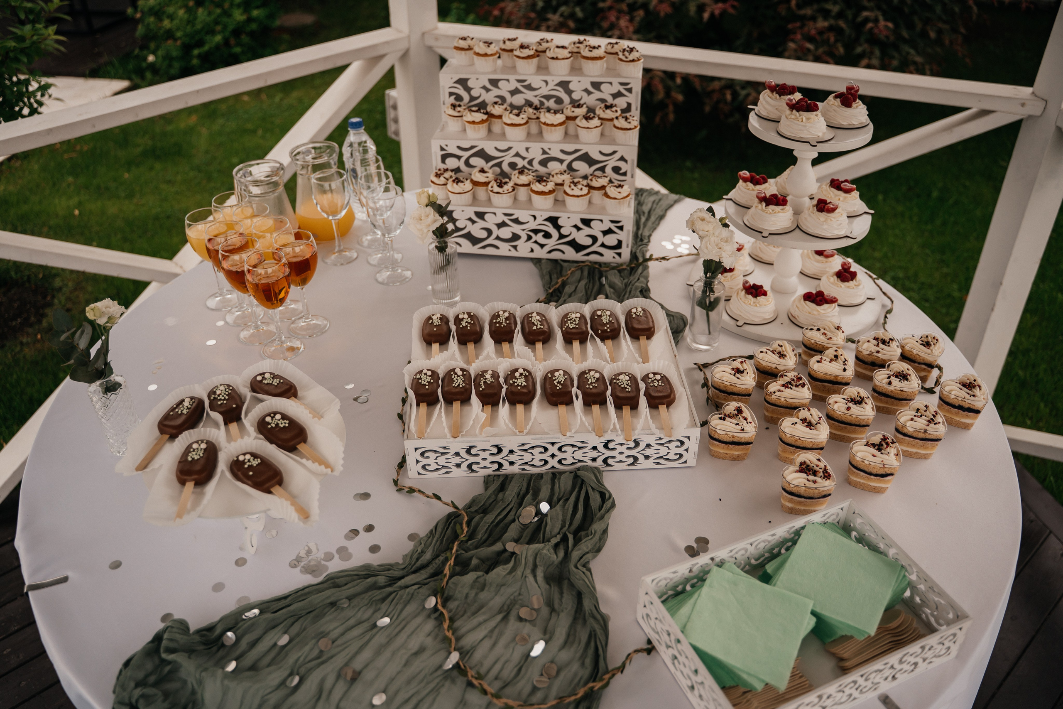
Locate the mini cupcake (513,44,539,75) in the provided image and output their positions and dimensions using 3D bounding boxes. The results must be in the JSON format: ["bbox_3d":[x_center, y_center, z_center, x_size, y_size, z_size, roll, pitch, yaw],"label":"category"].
[{"bbox_3d":[-0.010,-0.599,1.672,0.052,0.054,0.052,4,36,7],"label":"mini cupcake"}]

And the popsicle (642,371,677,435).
[{"bbox_3d":[0.200,0.075,1.260,0.049,0.025,0.158,-1,36,0],"label":"popsicle"}]

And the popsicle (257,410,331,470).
[{"bbox_3d":[-0.336,0.128,1.179,0.163,0.025,0.049,26,44,32],"label":"popsicle"}]

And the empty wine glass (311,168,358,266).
[{"bbox_3d":[-0.395,-0.272,1.659,0.075,0.174,0.075,0,35,0],"label":"empty wine glass"}]

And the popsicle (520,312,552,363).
[{"bbox_3d":[0.012,-0.025,1.402,0.049,0.025,0.158,-2,36,-2],"label":"popsicle"}]

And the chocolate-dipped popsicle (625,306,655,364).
[{"bbox_3d":[0.174,-0.032,1.313,0.044,0.020,0.150,2,34,3],"label":"chocolate-dipped popsicle"}]

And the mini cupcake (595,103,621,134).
[{"bbox_3d":[0.158,-0.488,1.705,0.055,0.057,0.055,5,36,8],"label":"mini cupcake"}]

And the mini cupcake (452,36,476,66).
[{"bbox_3d":[-0.142,-0.647,1.758,0.052,0.055,0.052,5,36,8],"label":"mini cupcake"}]

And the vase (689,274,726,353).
[{"bbox_3d":[0.298,-0.074,1.406,0.055,0.127,0.055,0,35,0],"label":"vase"}]

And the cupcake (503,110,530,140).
[{"bbox_3d":[-0.030,-0.469,1.685,0.055,0.054,0.055,-1,36,0],"label":"cupcake"}]

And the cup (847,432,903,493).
[{"bbox_3d":[0.512,0.167,1.222,0.077,0.063,0.072,-23,41,-27],"label":"cup"}]

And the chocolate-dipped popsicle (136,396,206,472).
[{"bbox_3d":[-0.478,0.105,1.095,0.044,0.022,0.146,8,36,12],"label":"chocolate-dipped popsicle"}]

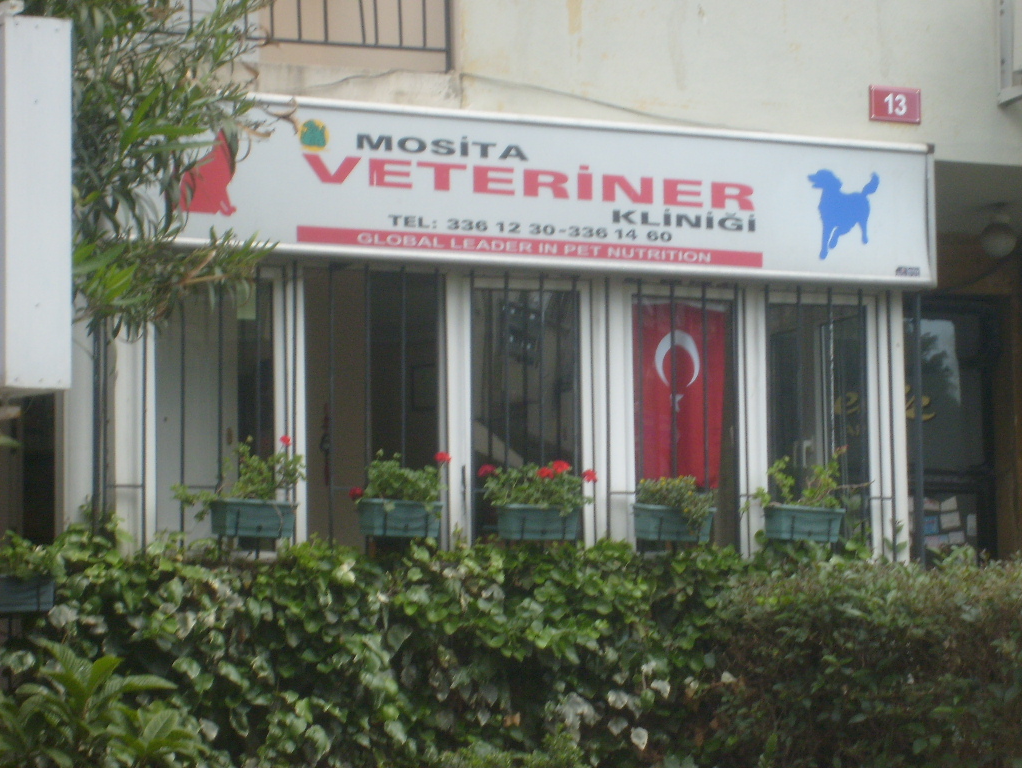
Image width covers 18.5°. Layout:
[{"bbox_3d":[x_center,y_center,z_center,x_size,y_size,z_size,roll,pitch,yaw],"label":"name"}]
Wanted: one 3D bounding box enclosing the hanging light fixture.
[{"bbox_3d":[2.831,-0.862,18.193,0.200,0.250,0.200,-1,-5,0],"label":"hanging light fixture"}]

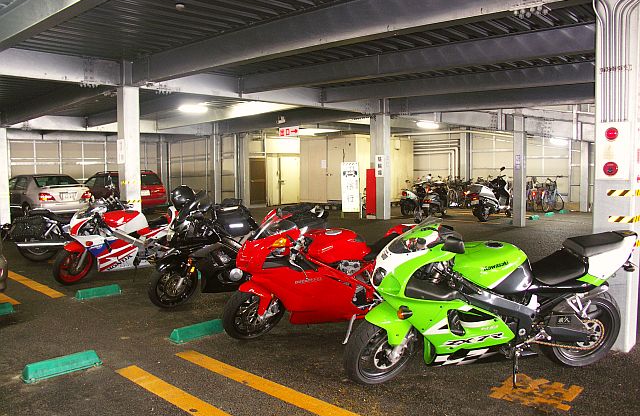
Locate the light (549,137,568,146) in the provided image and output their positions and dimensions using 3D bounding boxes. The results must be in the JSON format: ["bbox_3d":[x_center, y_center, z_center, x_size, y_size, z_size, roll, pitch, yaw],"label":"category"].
[{"bbox_3d":[7.205,-2.005,15.500,0.220,0.140,1.150,3,6,43],"label":"light"}]

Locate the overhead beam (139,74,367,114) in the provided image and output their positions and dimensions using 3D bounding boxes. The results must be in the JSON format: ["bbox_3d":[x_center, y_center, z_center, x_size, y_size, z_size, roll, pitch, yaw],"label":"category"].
[{"bbox_3d":[-0.956,-2.590,11.567,0.220,0.480,6.736,3,6,43],"label":"overhead beam"}]

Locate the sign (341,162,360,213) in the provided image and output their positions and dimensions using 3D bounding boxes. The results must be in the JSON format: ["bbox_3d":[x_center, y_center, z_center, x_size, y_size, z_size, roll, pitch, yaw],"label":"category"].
[{"bbox_3d":[0.894,-0.595,15.022,0.540,1.451,0.060,1,5,21],"label":"sign"}]

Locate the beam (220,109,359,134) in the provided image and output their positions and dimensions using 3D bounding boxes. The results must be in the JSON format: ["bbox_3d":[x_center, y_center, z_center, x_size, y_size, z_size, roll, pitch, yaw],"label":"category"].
[{"bbox_3d":[-1.100,-2.920,17.150,7.300,0.520,0.250,3,6,41],"label":"beam"}]

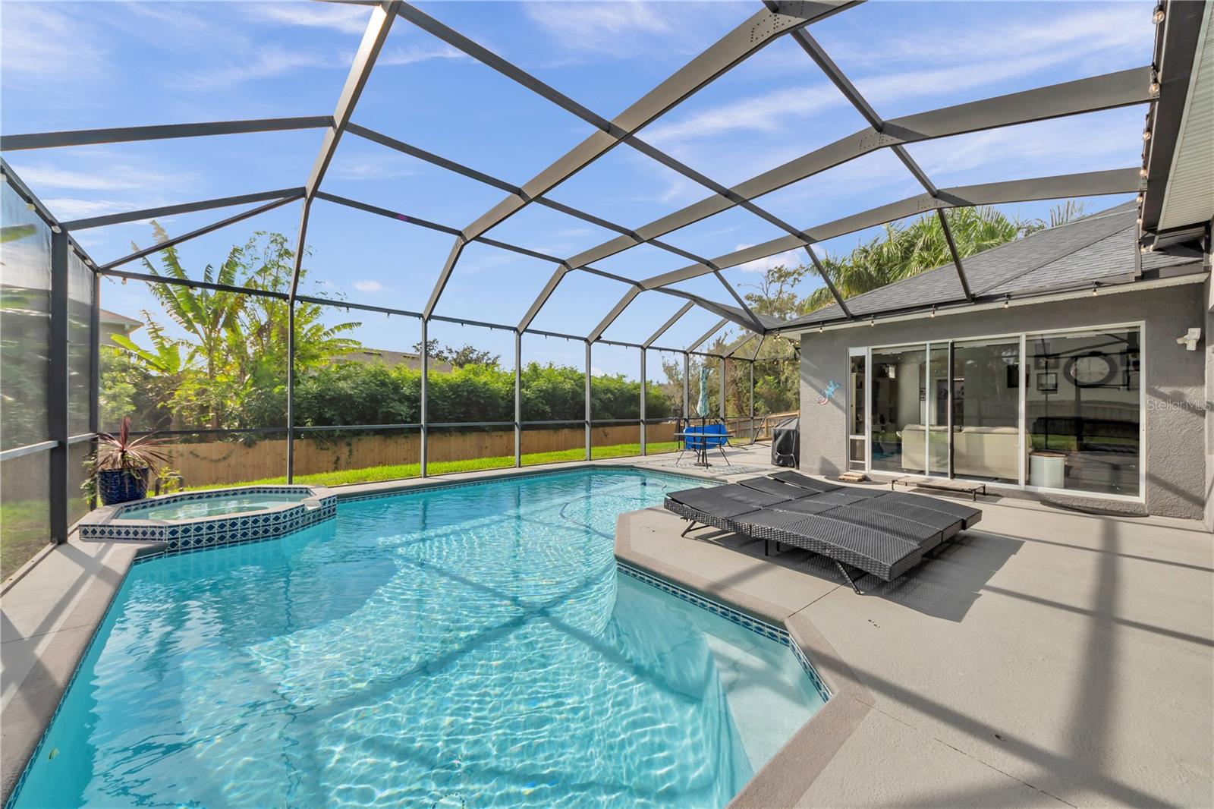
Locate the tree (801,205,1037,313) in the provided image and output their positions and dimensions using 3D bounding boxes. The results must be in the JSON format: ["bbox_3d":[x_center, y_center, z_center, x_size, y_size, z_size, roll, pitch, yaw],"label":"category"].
[{"bbox_3d":[13.109,-3.387,16.895,7.447,9.830,6.950,0,0,-42],"label":"tree"}]

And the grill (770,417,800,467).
[{"bbox_3d":[4.572,0.886,9.681,1.191,1.142,0.695,0,0,-42],"label":"grill"}]

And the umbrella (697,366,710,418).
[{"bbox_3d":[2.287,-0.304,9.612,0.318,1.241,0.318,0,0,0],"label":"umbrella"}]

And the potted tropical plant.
[{"bbox_3d":[-6.116,0.777,5.165,0.755,1.211,0.755,0,0,40],"label":"potted tropical plant"}]

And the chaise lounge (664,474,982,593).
[{"bbox_3d":[2.367,1.204,4.467,2.601,0.447,2.264,0,0,-39],"label":"chaise lounge"}]

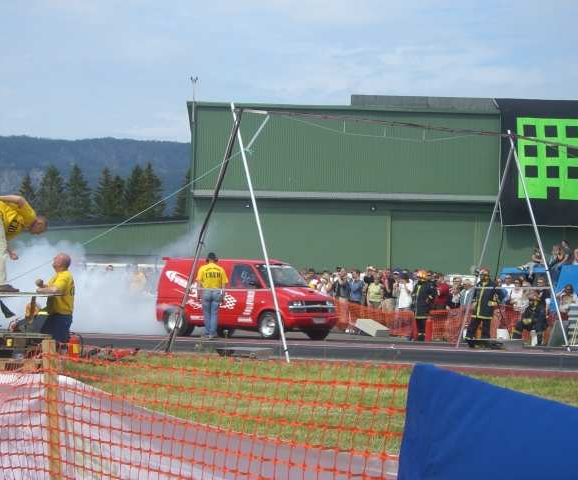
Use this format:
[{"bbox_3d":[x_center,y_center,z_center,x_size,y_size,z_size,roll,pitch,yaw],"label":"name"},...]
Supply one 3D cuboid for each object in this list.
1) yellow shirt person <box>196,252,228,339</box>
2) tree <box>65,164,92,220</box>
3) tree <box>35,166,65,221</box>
[{"bbox_3d":[-1.663,1.191,37.300,0.640,1.830,0.360,0,-1,3],"label":"yellow shirt person"},{"bbox_3d":[-20.080,-1.614,165.000,3.300,11.100,3.300,0,-1,0],"label":"tree"},{"bbox_3d":[-22.644,-1.614,165.000,3.300,11.100,3.300,0,-1,0],"label":"tree"}]

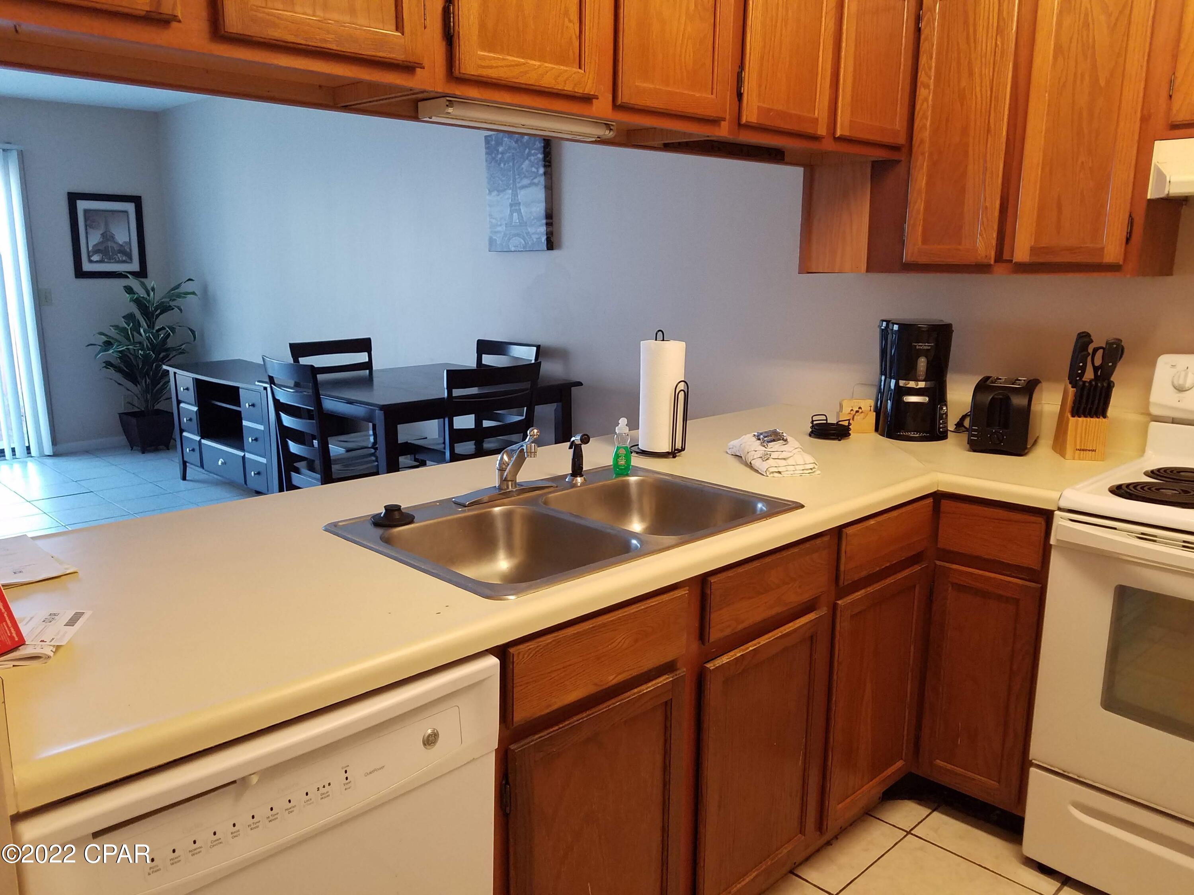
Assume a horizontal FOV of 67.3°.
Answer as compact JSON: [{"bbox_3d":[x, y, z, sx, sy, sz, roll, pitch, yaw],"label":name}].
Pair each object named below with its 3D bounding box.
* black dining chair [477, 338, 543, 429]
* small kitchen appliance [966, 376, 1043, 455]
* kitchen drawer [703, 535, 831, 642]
[{"bbox_3d":[-0.601,0.045,4.223,0.500,1.045,0.465,-10,16,-43],"label":"black dining chair"},{"bbox_3d":[1.150,-0.092,2.515,0.158,0.182,0.280,7,13,31],"label":"small kitchen appliance"},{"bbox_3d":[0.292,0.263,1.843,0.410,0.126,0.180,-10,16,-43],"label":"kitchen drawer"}]

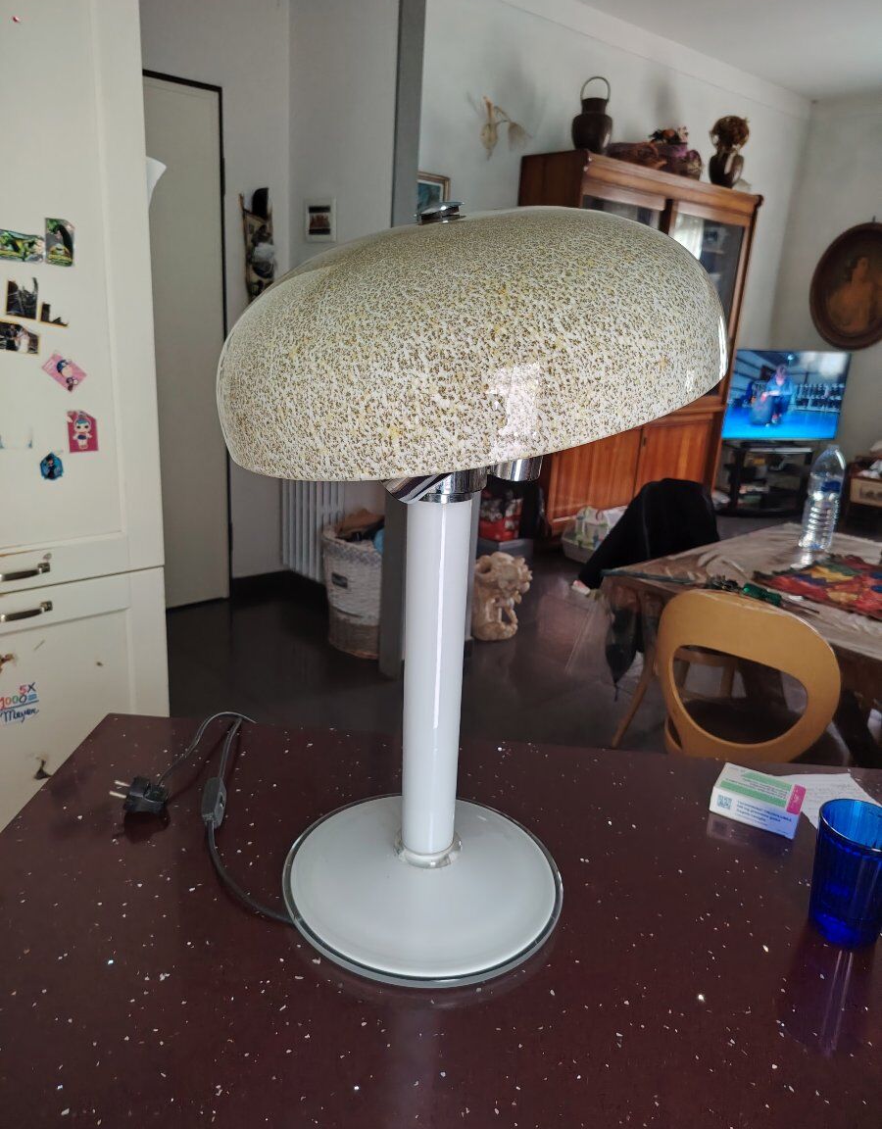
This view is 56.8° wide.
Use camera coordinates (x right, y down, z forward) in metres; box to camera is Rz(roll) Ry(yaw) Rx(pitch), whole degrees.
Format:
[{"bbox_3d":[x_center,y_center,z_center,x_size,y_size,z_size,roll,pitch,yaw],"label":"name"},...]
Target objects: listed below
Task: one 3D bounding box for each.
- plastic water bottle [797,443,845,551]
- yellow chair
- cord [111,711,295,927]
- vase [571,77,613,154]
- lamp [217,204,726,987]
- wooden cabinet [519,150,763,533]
[{"bbox_3d":[1.127,-0.198,2.386,0.090,0.295,0.090,-11,22,-38],"label":"plastic water bottle"},{"bbox_3d":[0.737,0.413,2.066,0.450,0.790,0.490,13,20,28],"label":"yellow chair"},{"bbox_3d":[-0.202,0.204,0.773,0.200,0.045,0.320,3,17,0],"label":"cord"},{"bbox_3d":[0.925,-2.682,4.906,0.240,0.445,0.240,3,17,-1],"label":"vase"},{"bbox_3d":[0.013,0.022,0.594,0.352,0.518,0.352,3,17,0],"label":"lamp"},{"bbox_3d":[1.353,-1.510,5.838,1.920,2.294,0.530,-11,22,-38],"label":"wooden cabinet"}]

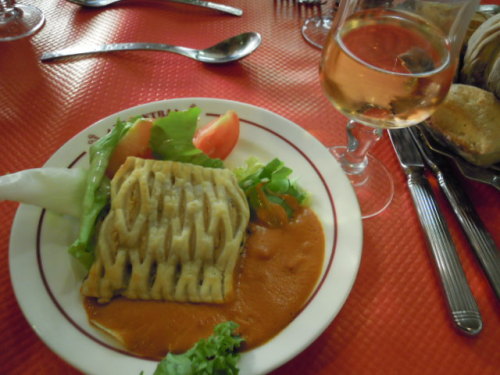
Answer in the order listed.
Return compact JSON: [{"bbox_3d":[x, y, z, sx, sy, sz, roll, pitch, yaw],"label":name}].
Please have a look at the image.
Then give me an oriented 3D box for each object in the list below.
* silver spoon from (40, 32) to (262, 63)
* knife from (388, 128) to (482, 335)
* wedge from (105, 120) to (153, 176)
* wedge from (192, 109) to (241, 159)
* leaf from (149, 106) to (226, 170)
[{"bbox_3d":[-0.101,-0.148,0.426,0.228,0.020,0.042,-6,52,-8],"label":"silver spoon"},{"bbox_3d":[0.138,0.002,0.327,0.021,0.012,0.230,1,52,-3],"label":"knife"},{"bbox_3d":[-0.093,-0.033,0.320,0.033,0.032,0.052,26,55,16],"label":"wedge"},{"bbox_3d":[-0.026,-0.046,0.331,0.032,0.032,0.045,38,59,24],"label":"wedge"},{"bbox_3d":[-0.049,-0.039,0.328,0.062,0.034,0.038,5,52,0],"label":"leaf"}]

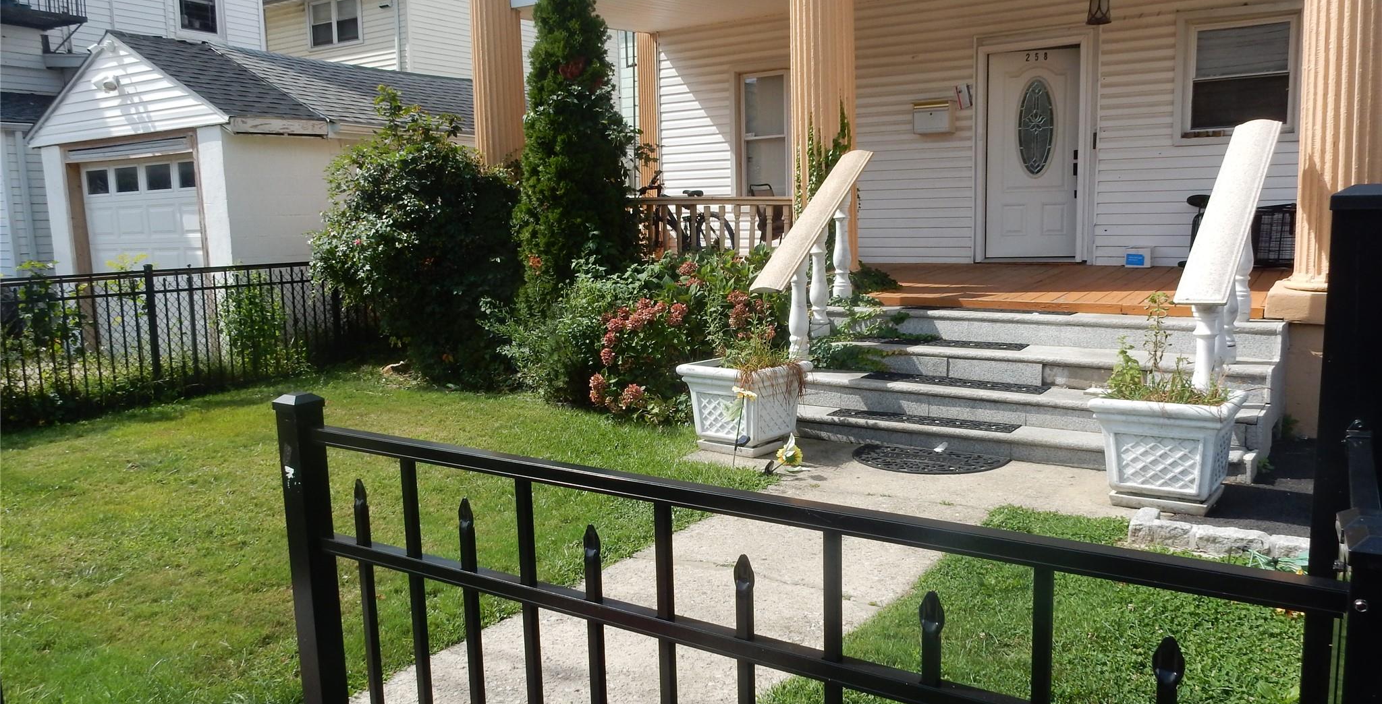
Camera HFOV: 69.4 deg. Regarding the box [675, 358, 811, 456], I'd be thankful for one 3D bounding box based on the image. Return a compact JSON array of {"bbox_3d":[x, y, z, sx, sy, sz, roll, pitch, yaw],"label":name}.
[{"bbox_3d":[0.345,0.331,6.266,0.595,0.545,0.595,5,10,40],"label":"box"}]

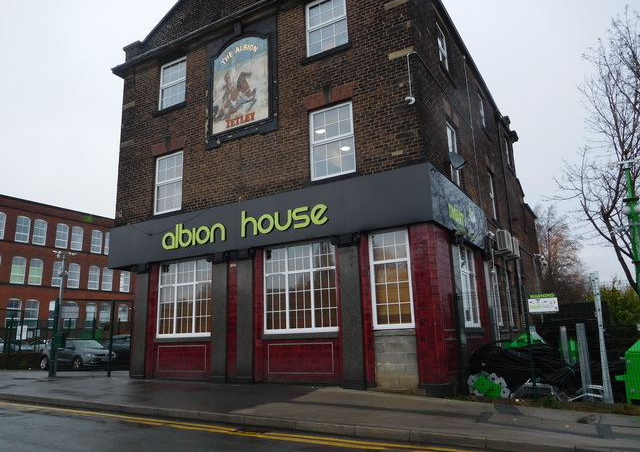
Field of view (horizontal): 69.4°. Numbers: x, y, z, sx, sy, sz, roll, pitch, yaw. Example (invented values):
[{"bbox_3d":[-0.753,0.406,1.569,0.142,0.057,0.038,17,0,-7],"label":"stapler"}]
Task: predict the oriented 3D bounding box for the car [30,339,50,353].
[{"bbox_3d":[-21.111,9.534,35.769,4.200,1.470,1.780,-9,-14,30],"label":"car"}]

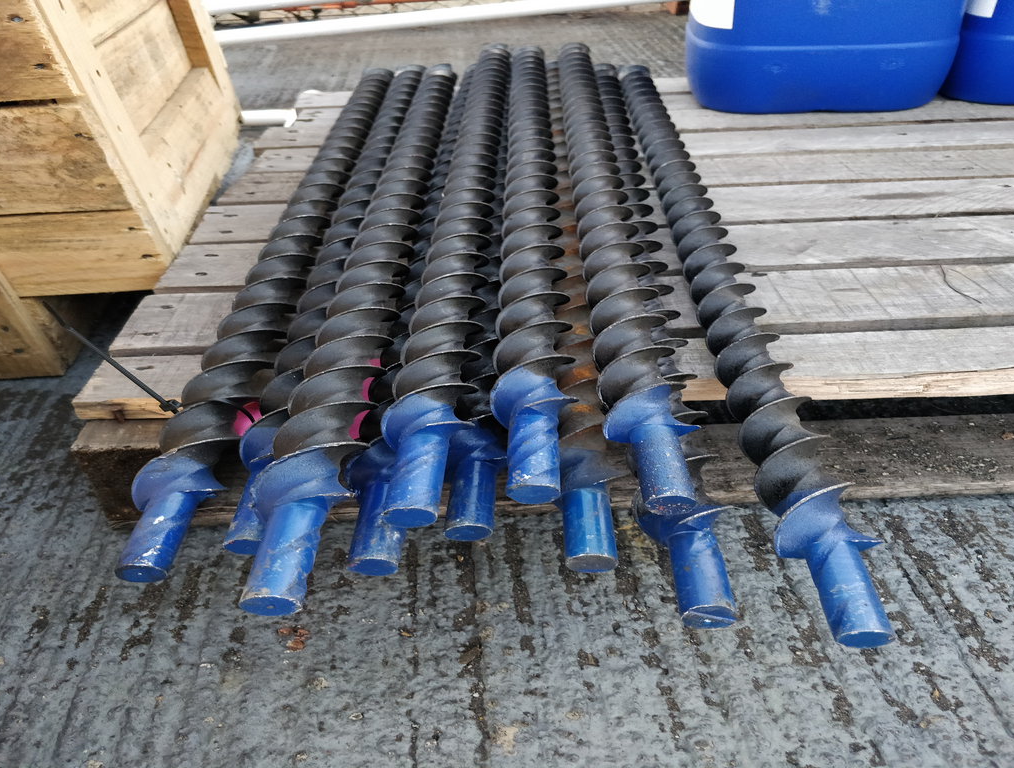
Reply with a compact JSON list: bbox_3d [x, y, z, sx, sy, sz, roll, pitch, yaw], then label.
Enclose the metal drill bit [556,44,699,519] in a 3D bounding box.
[{"bbox_3d":[0.117,-0.249,0.879,0.068,0.068,1.030,-1,40,1],"label":"metal drill bit"}]

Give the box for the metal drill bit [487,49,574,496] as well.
[{"bbox_3d":[0.030,-0.253,0.900,0.068,0.068,1.030,-1,40,2],"label":"metal drill bit"}]

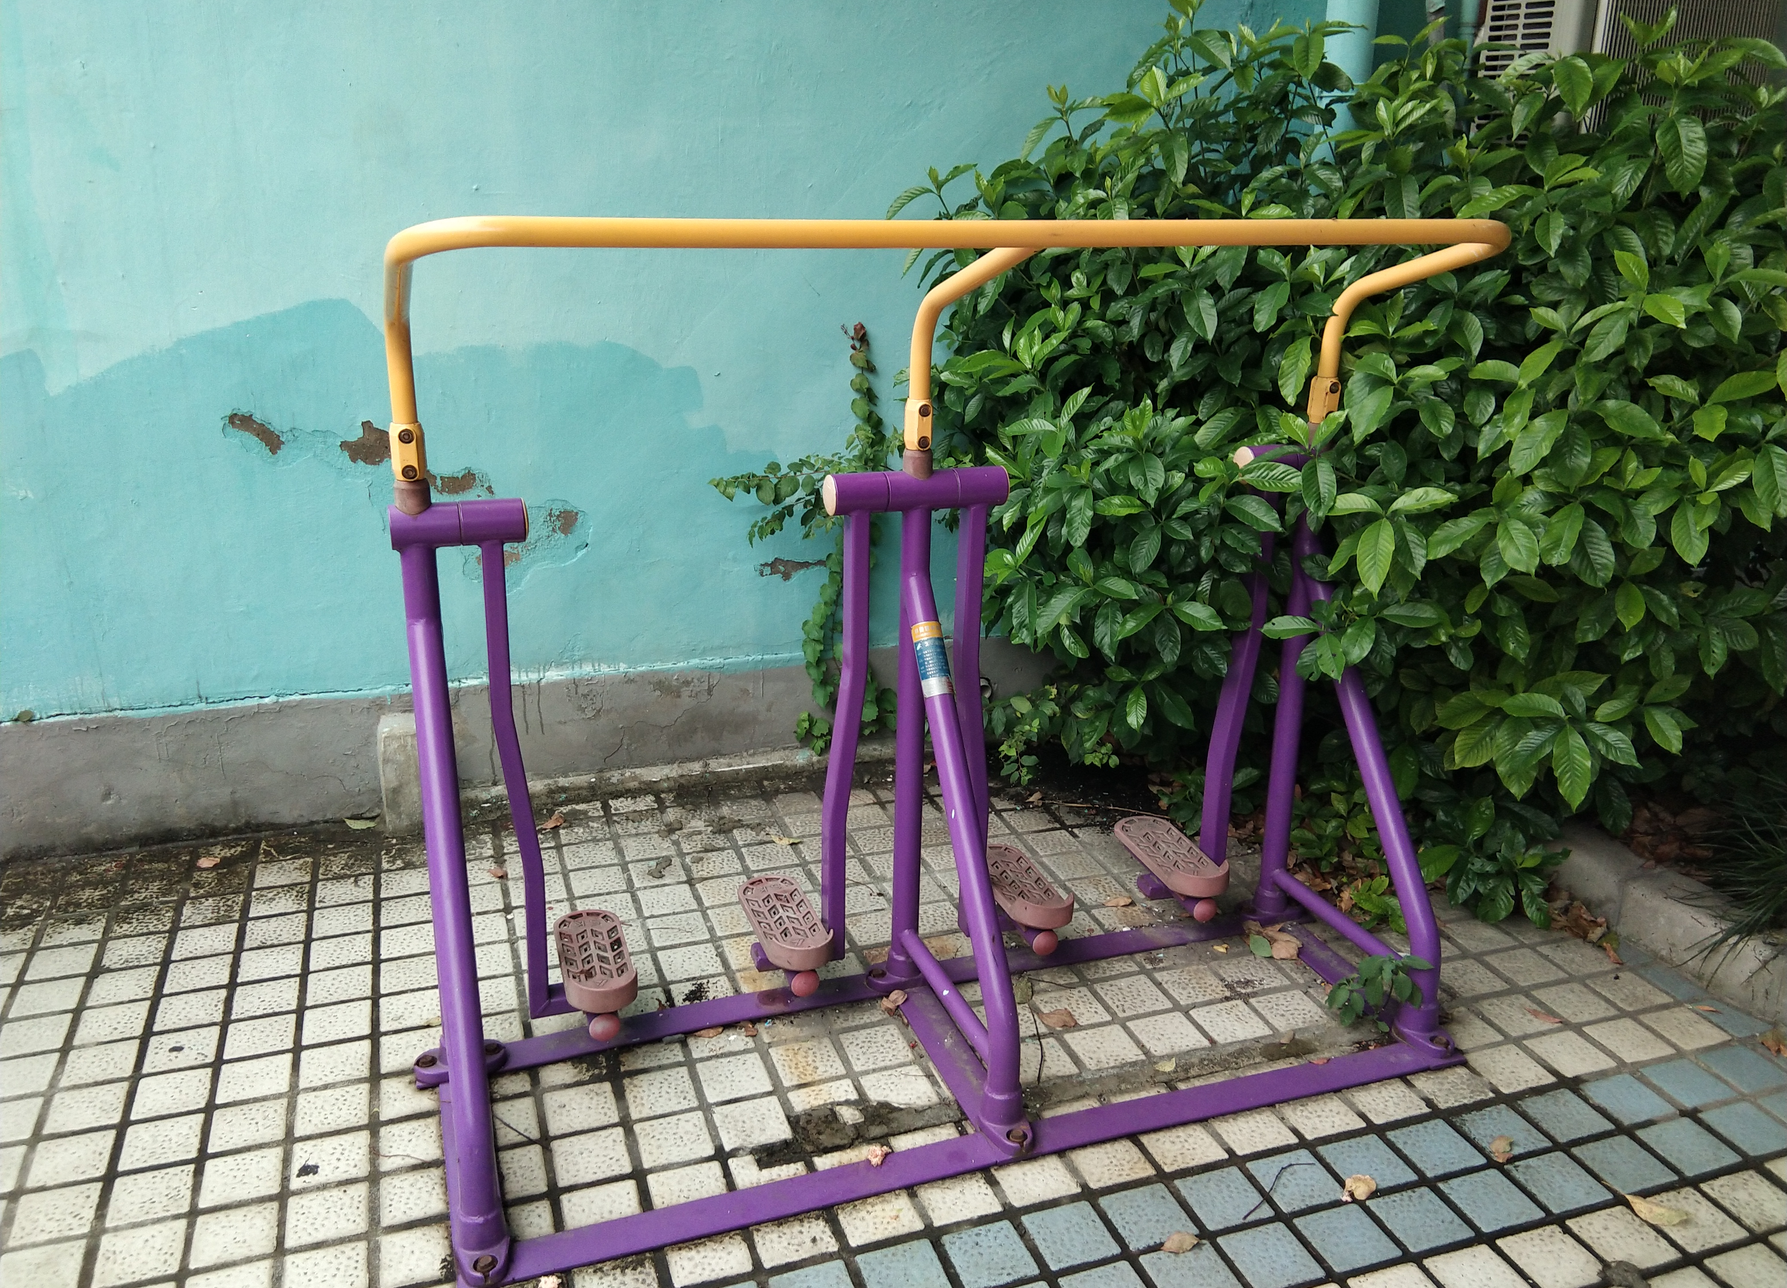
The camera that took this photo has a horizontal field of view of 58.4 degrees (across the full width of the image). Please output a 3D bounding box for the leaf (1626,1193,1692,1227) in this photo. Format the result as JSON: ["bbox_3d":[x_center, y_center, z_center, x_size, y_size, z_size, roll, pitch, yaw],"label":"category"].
[{"bbox_3d":[1.035,0.759,2.168,0.085,0.018,0.048,17,24,42],"label":"leaf"}]

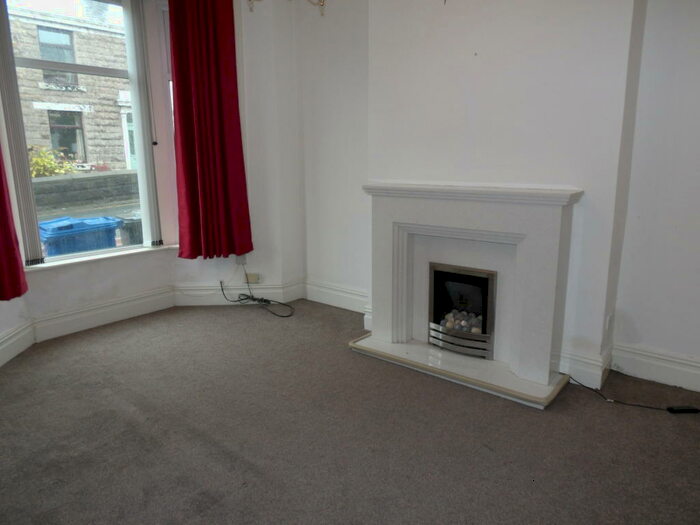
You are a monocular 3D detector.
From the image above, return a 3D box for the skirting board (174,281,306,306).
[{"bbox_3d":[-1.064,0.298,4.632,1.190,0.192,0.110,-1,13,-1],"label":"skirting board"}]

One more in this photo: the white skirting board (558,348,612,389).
[{"bbox_3d":[1.458,0.621,2.991,0.235,0.185,0.290,9,16,38],"label":"white skirting board"}]

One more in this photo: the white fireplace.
[{"bbox_3d":[0.657,0.115,3.095,1.372,1.156,0.420,9,16,38],"label":"white fireplace"}]

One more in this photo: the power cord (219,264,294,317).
[{"bbox_3d":[-0.867,0.248,4.384,0.700,0.390,0.380,-1,13,-1],"label":"power cord"}]

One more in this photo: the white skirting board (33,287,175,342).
[{"bbox_3d":[-2.049,0.423,4.152,0.030,0.195,1.165,10,17,40],"label":"white skirting board"}]

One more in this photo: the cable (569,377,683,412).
[{"bbox_3d":[1.520,0.747,2.719,0.580,0.056,0.115,9,16,38],"label":"cable"}]

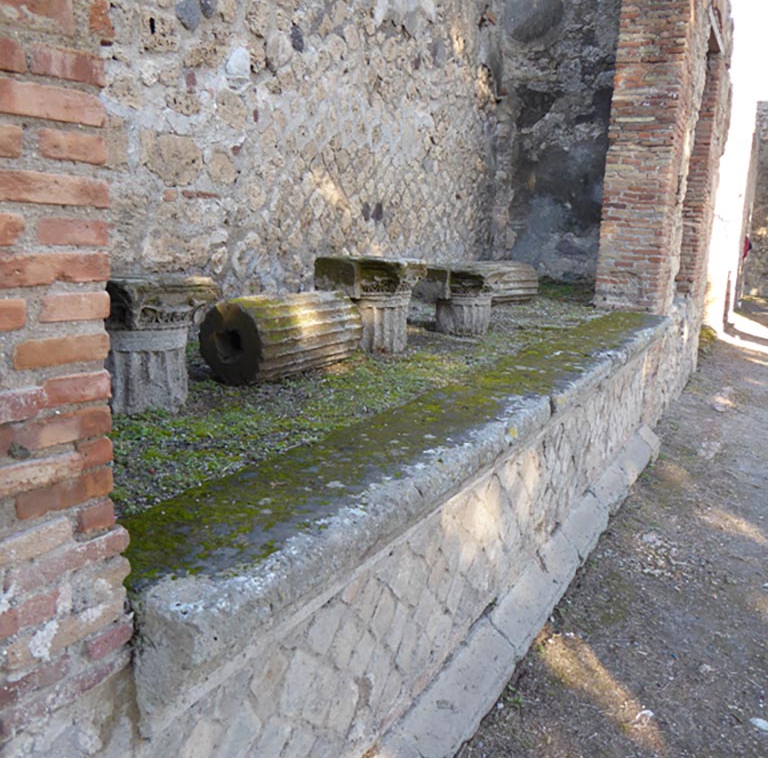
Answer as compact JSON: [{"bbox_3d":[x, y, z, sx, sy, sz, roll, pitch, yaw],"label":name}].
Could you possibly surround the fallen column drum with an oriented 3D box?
[{"bbox_3d":[-0.416,-0.185,2.999,0.334,0.334,0.635,11,16,32],"label":"fallen column drum"}]

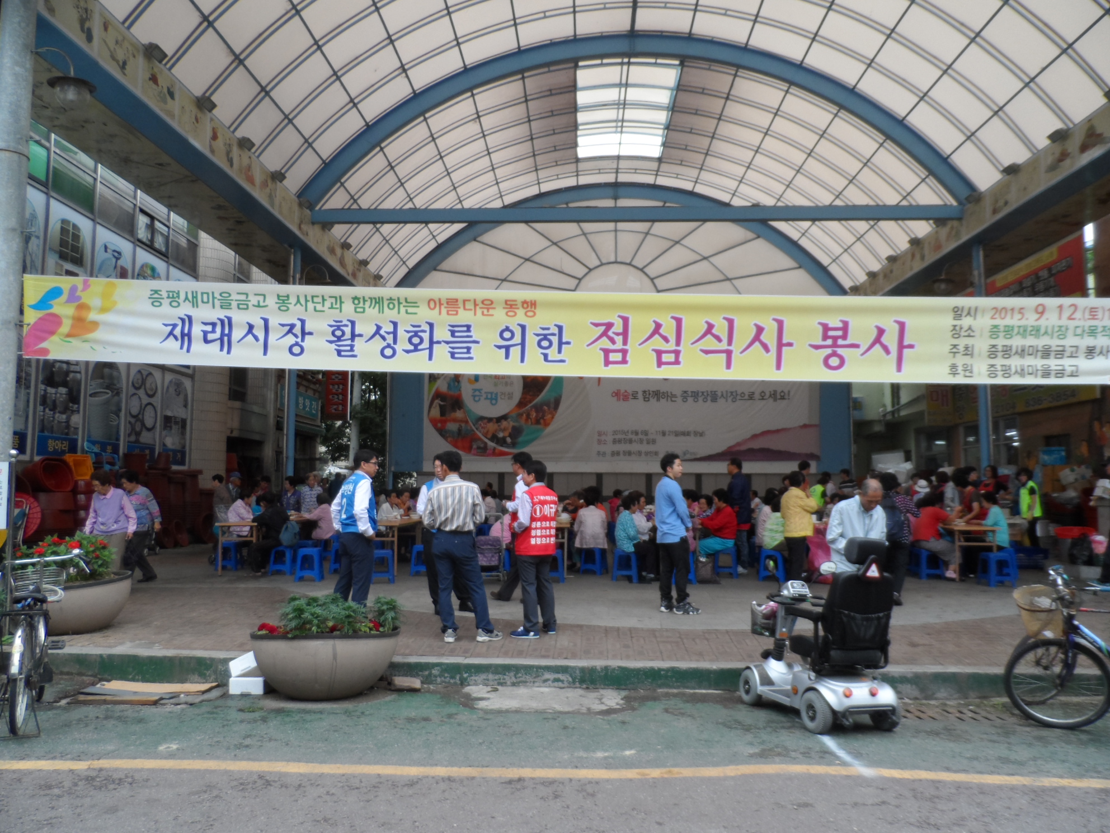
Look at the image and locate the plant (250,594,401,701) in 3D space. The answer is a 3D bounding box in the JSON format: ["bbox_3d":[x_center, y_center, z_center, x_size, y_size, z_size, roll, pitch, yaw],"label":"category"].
[{"bbox_3d":[-1.679,1.699,5.734,1.070,0.760,0.520,1,-5,-6],"label":"plant"}]

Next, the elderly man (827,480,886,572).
[{"bbox_3d":[2.469,1.238,6.383,0.500,1.450,0.430,1,-5,-7],"label":"elderly man"}]

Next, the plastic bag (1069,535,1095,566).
[{"bbox_3d":[8.077,2.041,11.800,0.390,0.470,0.360,0,-5,0],"label":"plastic bag"}]

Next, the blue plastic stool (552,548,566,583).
[{"bbox_3d":[-0.051,1.974,10.298,0.350,0.455,0.350,0,-5,3],"label":"blue plastic stool"}]

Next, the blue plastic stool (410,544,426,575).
[{"bbox_3d":[-1.894,2.046,11.118,0.350,0.455,0.350,1,-5,-6],"label":"blue plastic stool"}]

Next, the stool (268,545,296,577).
[{"bbox_3d":[-3.992,2.071,11.268,0.350,0.455,0.350,1,-5,-12],"label":"stool"}]

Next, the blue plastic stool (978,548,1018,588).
[{"bbox_3d":[6.050,2.078,10.475,0.370,0.455,0.370,0,-5,0],"label":"blue plastic stool"}]

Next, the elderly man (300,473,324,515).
[{"bbox_3d":[-4.111,1.707,12.940,0.450,1.530,0.300,-1,-5,18],"label":"elderly man"}]

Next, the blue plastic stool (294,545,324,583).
[{"bbox_3d":[-3.514,2.103,10.982,0.370,0.455,0.370,1,-5,-9],"label":"blue plastic stool"}]

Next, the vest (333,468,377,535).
[{"bbox_3d":[-1.785,0.779,6.950,0.300,0.570,0.450,3,-5,-31],"label":"vest"}]

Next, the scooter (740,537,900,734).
[{"bbox_3d":[1.847,1.480,5.494,0.600,1.250,1.150,1,-5,-13],"label":"scooter"}]

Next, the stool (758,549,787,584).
[{"bbox_3d":[2.948,1.992,10.438,0.350,0.455,0.350,-1,-5,18],"label":"stool"}]

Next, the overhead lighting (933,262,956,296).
[{"bbox_3d":[7.919,-2.786,15.600,0.520,0.690,0.440,0,-5,2],"label":"overhead lighting"}]

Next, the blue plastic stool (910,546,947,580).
[{"bbox_3d":[5.264,2.049,10.868,0.350,0.455,0.350,0,-5,2],"label":"blue plastic stool"}]

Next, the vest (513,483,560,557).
[{"bbox_3d":[-0.178,0.959,7.182,0.470,0.680,0.310,5,-7,-43],"label":"vest"}]

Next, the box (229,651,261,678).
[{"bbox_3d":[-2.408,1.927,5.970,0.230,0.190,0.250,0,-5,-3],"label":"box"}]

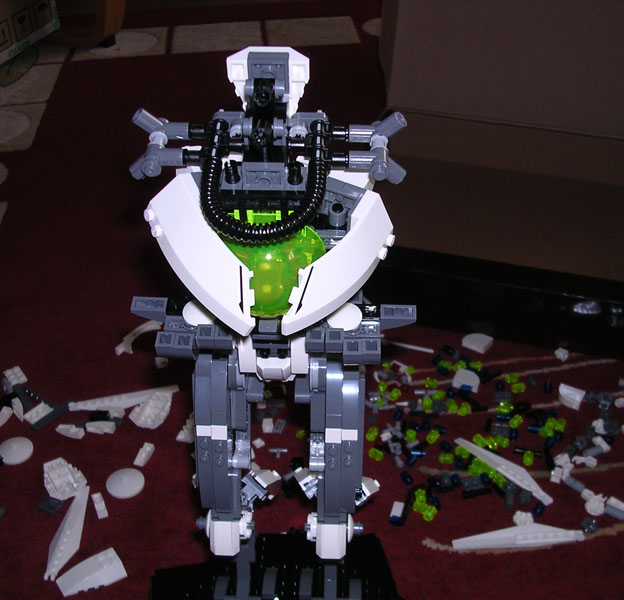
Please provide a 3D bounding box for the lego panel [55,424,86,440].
[{"bbox_3d":[-0.211,0.116,0.767,0.026,0.006,0.013,9,34,13],"label":"lego panel"}]

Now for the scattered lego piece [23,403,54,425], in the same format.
[{"bbox_3d":[-0.244,0.101,0.784,0.016,0.005,0.025,19,37,27],"label":"scattered lego piece"}]

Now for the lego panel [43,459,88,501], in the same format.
[{"bbox_3d":[-0.202,0.147,0.723,0.032,0.014,0.043,-21,40,-24],"label":"lego panel"}]

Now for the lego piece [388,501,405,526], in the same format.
[{"bbox_3d":[0.068,0.170,0.697,0.008,0.011,0.016,9,39,14],"label":"lego piece"}]

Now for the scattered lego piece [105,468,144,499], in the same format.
[{"bbox_3d":[-0.156,0.152,0.734,0.032,0.007,0.032,0,38,2],"label":"scattered lego piece"}]

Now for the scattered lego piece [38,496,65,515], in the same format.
[{"bbox_3d":[-0.213,0.168,0.719,0.016,0.004,0.016,16,42,22],"label":"scattered lego piece"}]

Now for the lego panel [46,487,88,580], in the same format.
[{"bbox_3d":[-0.187,0.178,0.678,0.023,0.011,0.093,1,32,4],"label":"lego panel"}]

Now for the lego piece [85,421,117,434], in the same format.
[{"bbox_3d":[-0.188,0.114,0.783,0.026,0.007,0.009,1,38,4],"label":"lego piece"}]

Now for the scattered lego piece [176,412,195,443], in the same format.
[{"bbox_3d":[-0.104,0.114,0.777,0.028,0.010,0.026,8,39,12],"label":"scattered lego piece"}]

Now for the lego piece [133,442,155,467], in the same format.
[{"bbox_3d":[-0.143,0.131,0.746,0.008,0.010,0.024,6,37,11],"label":"lego piece"}]

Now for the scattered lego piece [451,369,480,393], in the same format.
[{"bbox_3d":[0.144,0.075,0.817,0.024,0.007,0.022,14,41,20],"label":"scattered lego piece"}]

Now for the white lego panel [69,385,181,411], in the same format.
[{"bbox_3d":[-0.171,0.092,0.801,0.100,0.006,0.018,-8,33,-13],"label":"white lego panel"}]

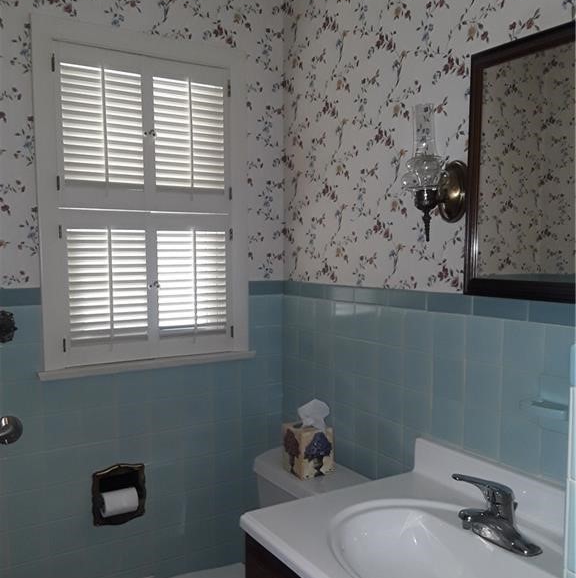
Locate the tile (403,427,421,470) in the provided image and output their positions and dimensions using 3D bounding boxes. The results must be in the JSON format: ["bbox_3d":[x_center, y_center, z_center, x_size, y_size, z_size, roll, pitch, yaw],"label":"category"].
[{"bbox_3d":[0.354,0.440,1.695,0.010,0.108,0.108,-2,4,-32],"label":"tile"}]

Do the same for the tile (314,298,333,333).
[{"bbox_3d":[0.123,0.091,2.046,0.010,0.108,0.108,-2,4,-32],"label":"tile"}]

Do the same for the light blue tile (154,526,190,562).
[{"bbox_3d":[-0.401,0.851,2.079,0.108,0.108,0.010,-2,4,-32],"label":"light blue tile"}]

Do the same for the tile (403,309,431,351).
[{"bbox_3d":[0.355,0.114,1.674,0.010,0.107,0.107,-2,4,-32],"label":"tile"}]

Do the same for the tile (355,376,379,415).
[{"bbox_3d":[0.238,0.320,1.873,0.010,0.108,0.108,-2,4,-32],"label":"tile"}]

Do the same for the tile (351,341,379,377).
[{"bbox_3d":[0.239,0.208,1.865,0.010,0.108,0.108,-2,4,-32],"label":"tile"}]

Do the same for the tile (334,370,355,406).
[{"bbox_3d":[0.180,0.311,1.962,0.010,0.107,0.107,-2,4,-32],"label":"tile"}]

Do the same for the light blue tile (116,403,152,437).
[{"bbox_3d":[-0.495,0.417,1.978,0.107,0.107,0.010,-2,4,-32],"label":"light blue tile"}]

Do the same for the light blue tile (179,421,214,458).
[{"bbox_3d":[-0.307,0.518,2.105,0.108,0.107,0.010,-2,4,-32],"label":"light blue tile"}]

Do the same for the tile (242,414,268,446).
[{"bbox_3d":[-0.121,0.510,2.220,0.108,0.107,0.010,-2,4,-32],"label":"tile"}]

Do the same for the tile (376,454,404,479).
[{"bbox_3d":[0.299,0.547,1.812,0.009,0.108,0.108,-2,4,-32],"label":"tile"}]

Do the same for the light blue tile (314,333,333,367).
[{"bbox_3d":[0.122,0.197,2.046,0.010,0.107,0.107,-2,4,-32],"label":"light blue tile"}]

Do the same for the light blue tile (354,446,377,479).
[{"bbox_3d":[0.238,0.538,1.886,0.010,0.108,0.108,-2,4,-32],"label":"light blue tile"}]

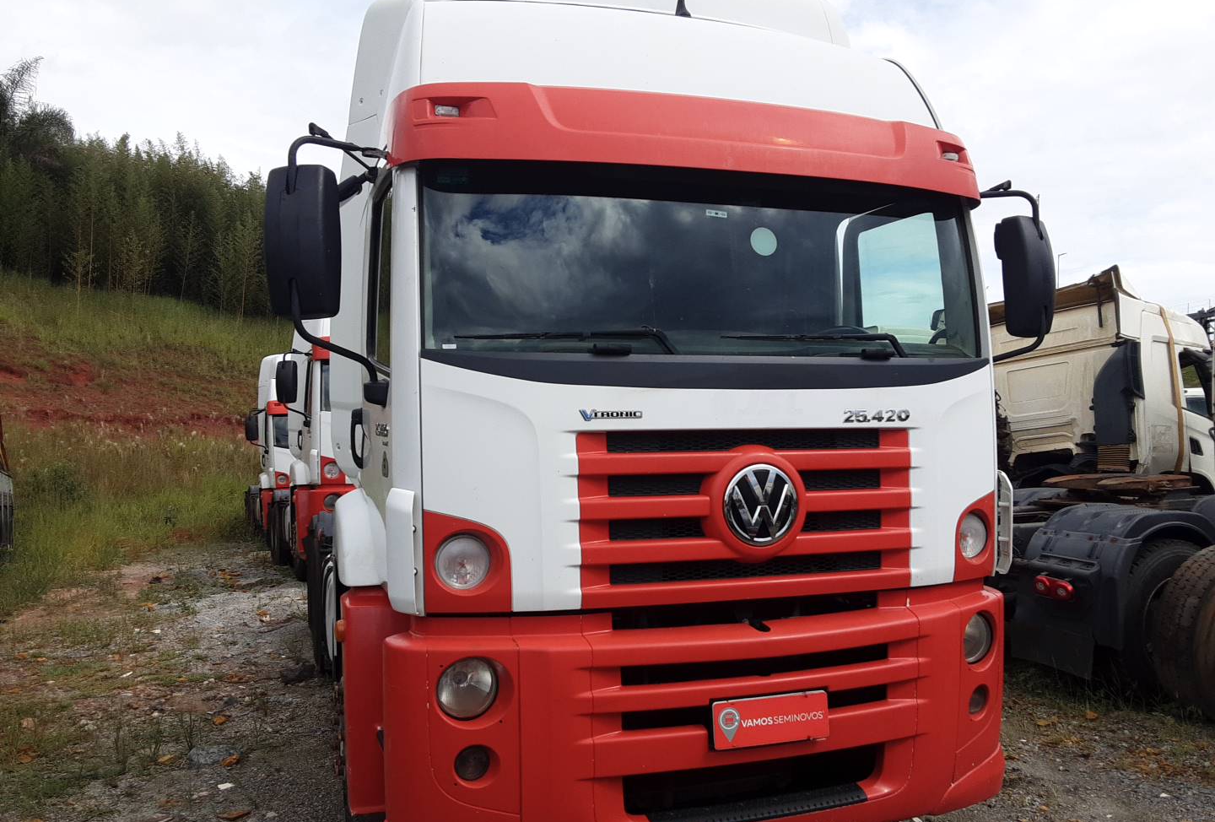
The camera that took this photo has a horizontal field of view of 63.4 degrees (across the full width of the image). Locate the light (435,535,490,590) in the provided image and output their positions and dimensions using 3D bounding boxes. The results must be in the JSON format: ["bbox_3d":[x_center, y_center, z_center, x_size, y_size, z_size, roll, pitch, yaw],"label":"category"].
[{"bbox_3d":[-0.456,0.479,3.110,0.176,0.176,0.078,0,0,-13],"label":"light"}]

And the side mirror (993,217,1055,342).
[{"bbox_3d":[1.768,-0.556,4.121,0.250,0.505,0.137,0,0,-20],"label":"side mirror"}]

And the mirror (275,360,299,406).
[{"bbox_3d":[-3.679,-0.327,11.270,0.245,0.505,0.127,0,0,-22],"label":"mirror"}]

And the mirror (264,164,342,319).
[{"bbox_3d":[-0.977,-0.546,3.147,0.245,0.505,0.127,0,0,-20],"label":"mirror"}]

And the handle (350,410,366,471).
[{"bbox_3d":[-1.044,0.117,4.100,0.064,0.255,0.083,0,0,-20],"label":"handle"}]

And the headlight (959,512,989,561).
[{"bbox_3d":[1.401,0.479,3.768,0.176,0.176,0.078,0,0,-27],"label":"headlight"}]

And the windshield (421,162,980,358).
[{"bbox_3d":[0.450,-0.534,3.482,2.176,0.696,0.274,0,0,-20],"label":"windshield"}]

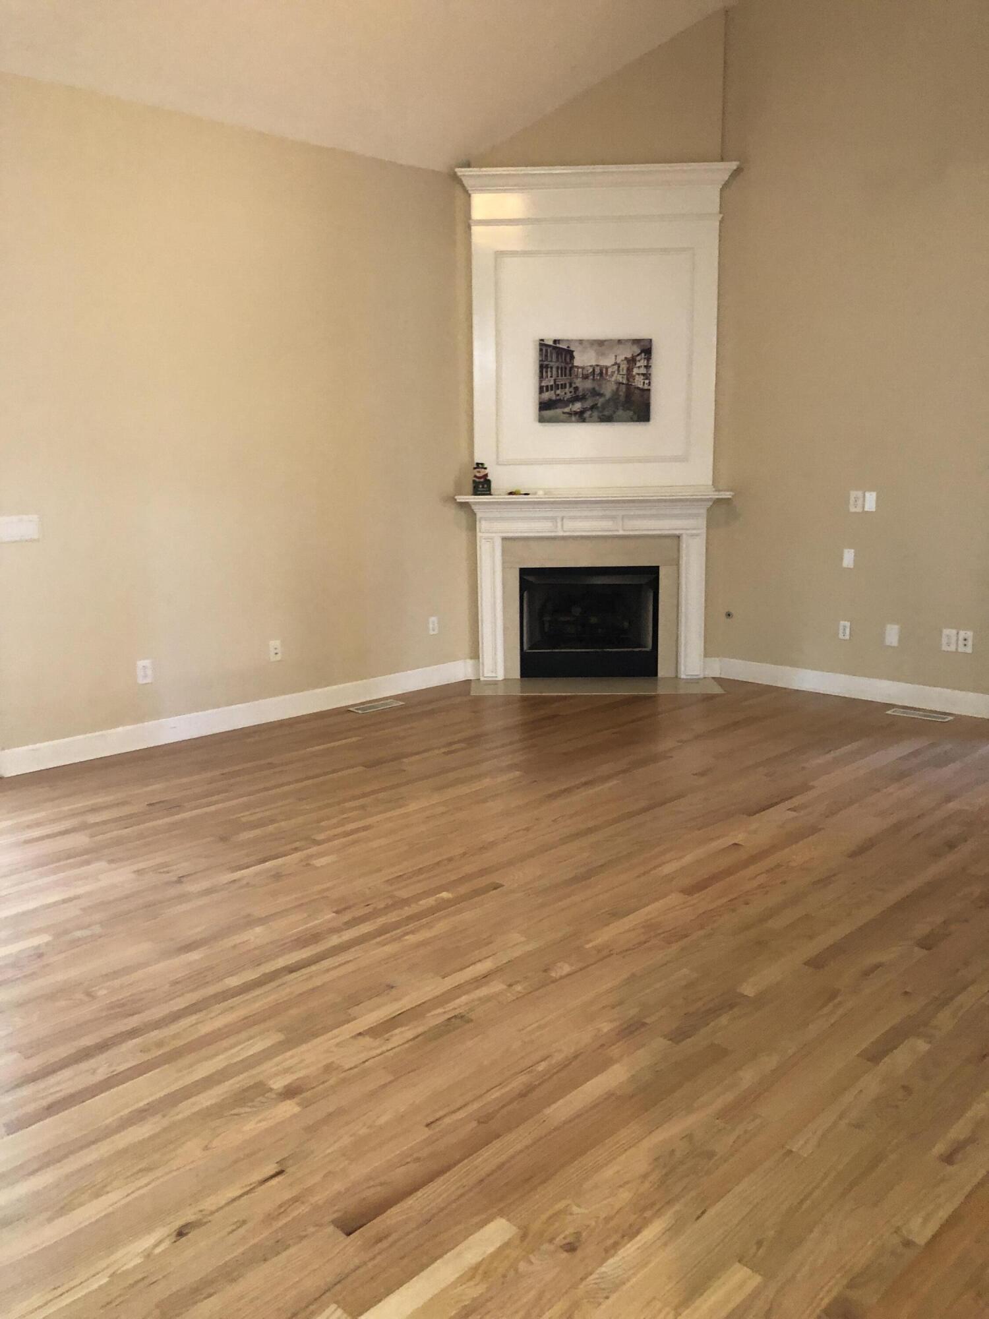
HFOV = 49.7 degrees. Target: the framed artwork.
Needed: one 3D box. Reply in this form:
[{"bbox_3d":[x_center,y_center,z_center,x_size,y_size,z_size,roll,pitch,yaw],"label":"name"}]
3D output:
[{"bbox_3d":[0.635,-1.758,6.736,0.709,0.507,0.030,-1,11,2],"label":"framed artwork"}]

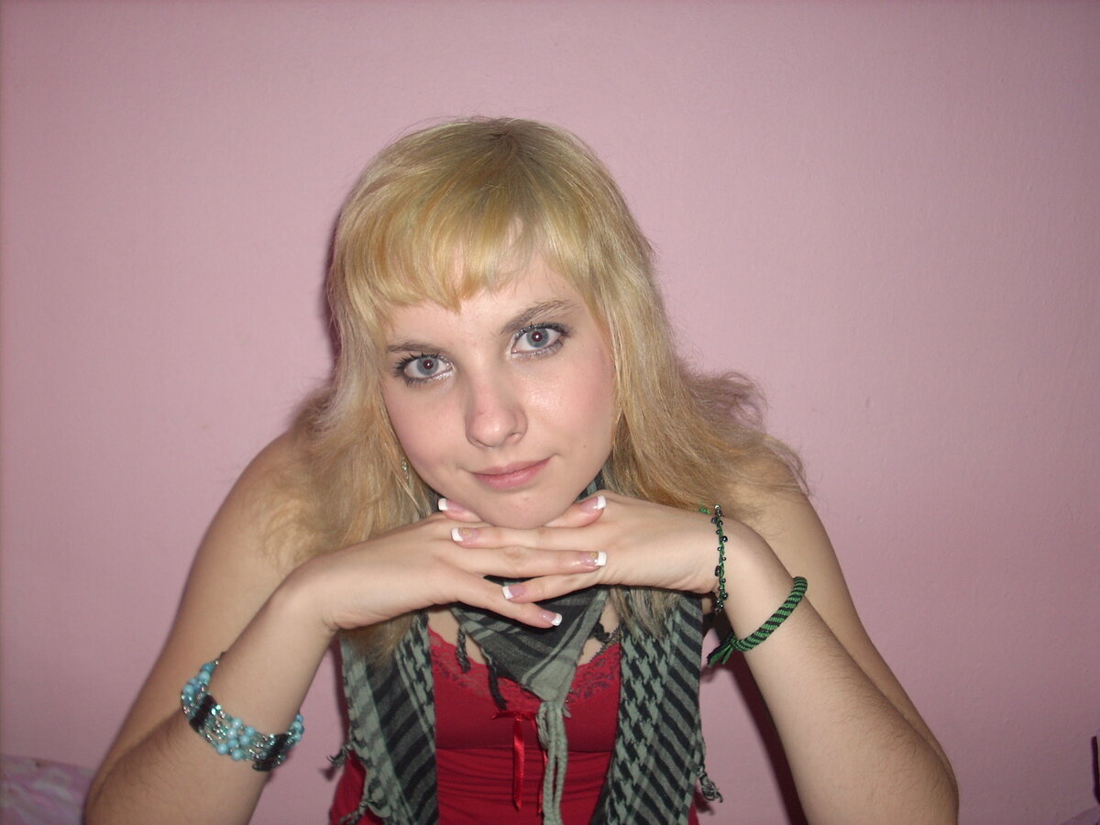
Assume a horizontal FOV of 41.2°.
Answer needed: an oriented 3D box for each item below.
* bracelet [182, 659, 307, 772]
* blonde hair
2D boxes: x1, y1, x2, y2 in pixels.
[{"bbox_3d":[-0.172,0.166,0.820,0.069,0.025,0.063,29,22,-5],"label":"bracelet"},{"bbox_3d":[0.000,-0.017,0.860,0.305,0.325,0.240,-6,8,4],"label":"blonde hair"}]

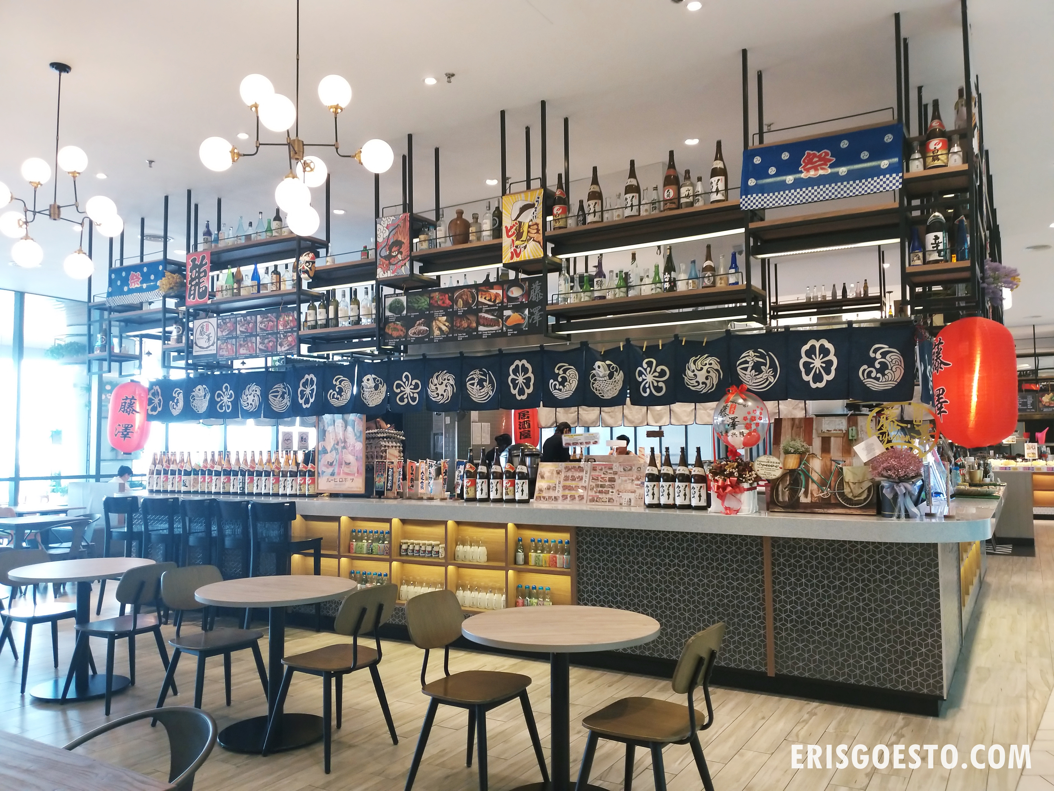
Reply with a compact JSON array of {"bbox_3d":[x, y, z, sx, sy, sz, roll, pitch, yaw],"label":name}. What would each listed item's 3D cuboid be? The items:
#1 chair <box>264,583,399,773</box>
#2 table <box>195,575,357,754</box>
[{"bbox_3d":[-0.937,1.333,3.896,0.505,0.815,0.475,-3,-4,34],"label":"chair"},{"bbox_3d":[-1.313,1.392,4.167,0.812,0.753,0.812,0,-4,0],"label":"table"}]

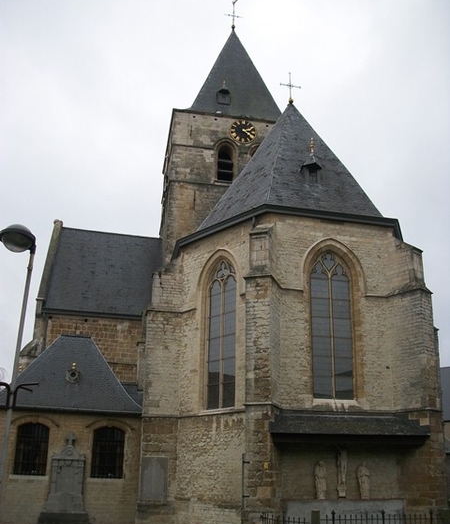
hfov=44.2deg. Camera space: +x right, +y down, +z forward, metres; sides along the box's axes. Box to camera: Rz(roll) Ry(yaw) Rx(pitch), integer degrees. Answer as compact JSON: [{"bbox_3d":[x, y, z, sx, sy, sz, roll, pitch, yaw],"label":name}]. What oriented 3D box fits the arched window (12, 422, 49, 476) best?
[{"bbox_3d":[-5.663,5.488,16.235,0.935,1.480,0.210,5,-21,-10],"label":"arched window"}]

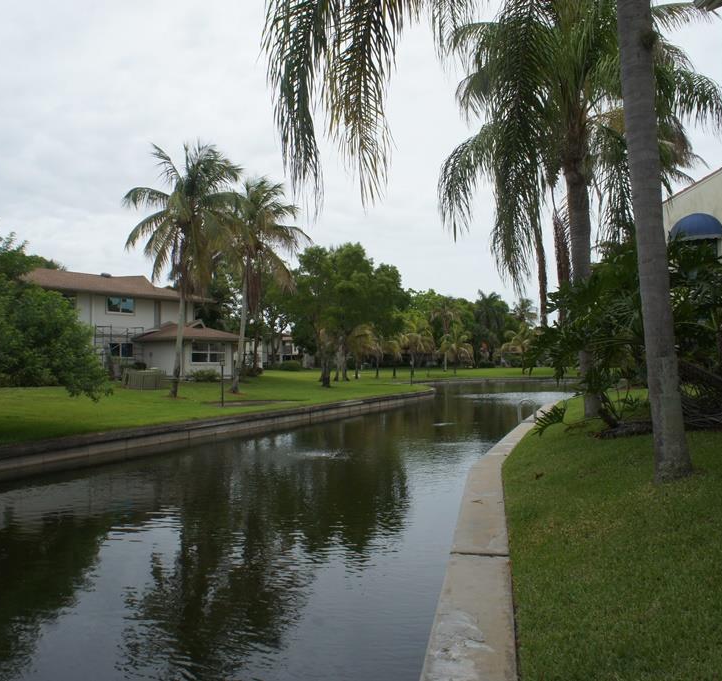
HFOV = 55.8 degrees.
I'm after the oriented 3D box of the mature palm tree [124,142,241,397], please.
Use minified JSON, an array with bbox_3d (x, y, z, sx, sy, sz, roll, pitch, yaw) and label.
[{"bbox_3d":[-7.720,-3.060,29.500,5.100,11.010,5.100,-1,-2,0],"label":"mature palm tree"}]

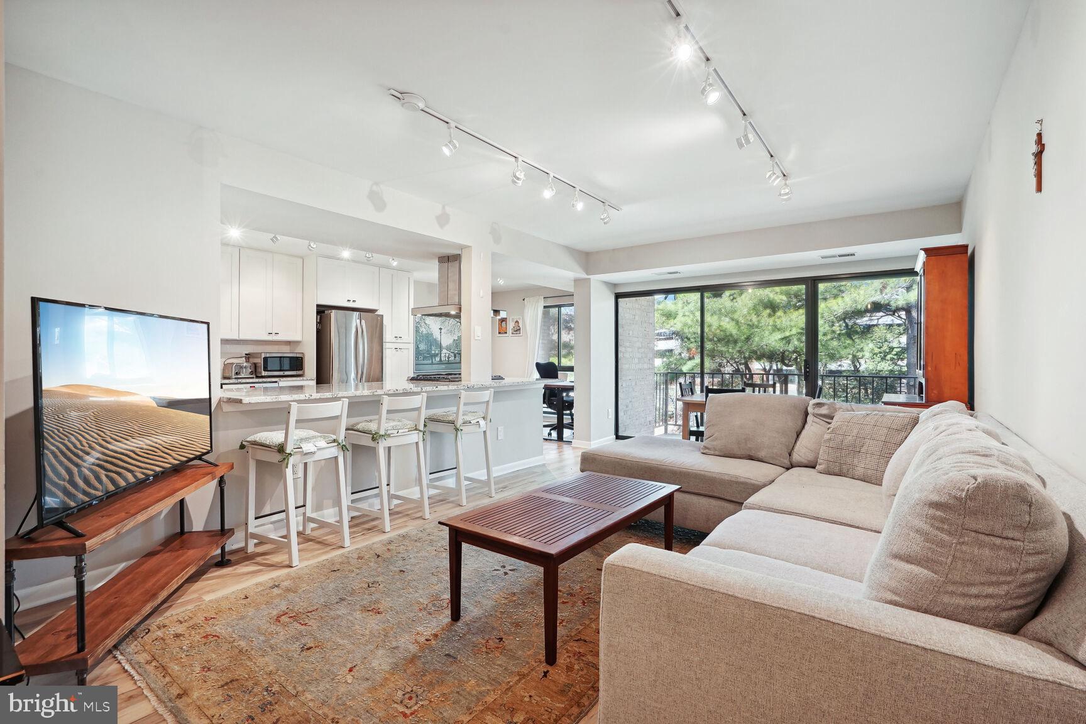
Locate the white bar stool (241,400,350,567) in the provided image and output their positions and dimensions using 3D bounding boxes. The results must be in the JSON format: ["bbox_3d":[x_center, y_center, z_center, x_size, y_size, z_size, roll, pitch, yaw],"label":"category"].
[{"bbox_3d":[-1.452,0.666,2.852,0.450,0.907,0.400,0,1,30],"label":"white bar stool"}]

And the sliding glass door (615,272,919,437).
[{"bbox_3d":[2.528,0.088,5.708,3.620,2.030,0.110,0,0,35],"label":"sliding glass door"}]

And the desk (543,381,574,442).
[{"bbox_3d":[0.577,0.710,6.984,0.620,0.765,1.250,0,0,38],"label":"desk"}]

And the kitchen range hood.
[{"bbox_3d":[-0.833,-0.751,4.849,0.600,0.596,0.760,1,1,37],"label":"kitchen range hood"}]

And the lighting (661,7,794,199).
[{"bbox_3d":[1.032,-1.229,2.520,0.130,0.182,2.430,1,1,37],"label":"lighting"}]

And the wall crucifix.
[{"bbox_3d":[1.603,-0.660,1.565,0.036,0.240,0.105,1,1,37],"label":"wall crucifix"}]

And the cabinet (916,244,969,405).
[{"bbox_3d":[3.259,-0.275,3.963,0.285,1.130,1.060,0,0,37],"label":"cabinet"}]

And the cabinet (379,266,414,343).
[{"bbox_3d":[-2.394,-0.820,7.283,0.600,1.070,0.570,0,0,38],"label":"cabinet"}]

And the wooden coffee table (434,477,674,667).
[{"bbox_3d":[0.158,0.899,2.342,0.595,0.434,1.175,0,0,36],"label":"wooden coffee table"}]

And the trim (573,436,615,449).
[{"bbox_3d":[0.701,1.050,6.446,0.250,0.087,0.720,0,0,38],"label":"trim"}]

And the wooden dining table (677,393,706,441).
[{"bbox_3d":[2.006,0.732,4.673,1.140,0.750,0.780,1,1,37],"label":"wooden dining table"}]

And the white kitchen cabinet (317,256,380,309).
[{"bbox_3d":[-2.844,-1.047,6.701,0.600,0.620,0.910,0,0,38],"label":"white kitchen cabinet"}]

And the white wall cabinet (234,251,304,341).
[{"bbox_3d":[-3.472,-0.815,6.081,0.330,1.080,0.750,0,0,38],"label":"white wall cabinet"}]

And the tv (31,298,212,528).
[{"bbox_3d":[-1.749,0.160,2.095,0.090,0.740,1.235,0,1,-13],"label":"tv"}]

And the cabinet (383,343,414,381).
[{"bbox_3d":[-2.369,0.396,7.223,0.600,1.356,0.600,1,1,37],"label":"cabinet"}]

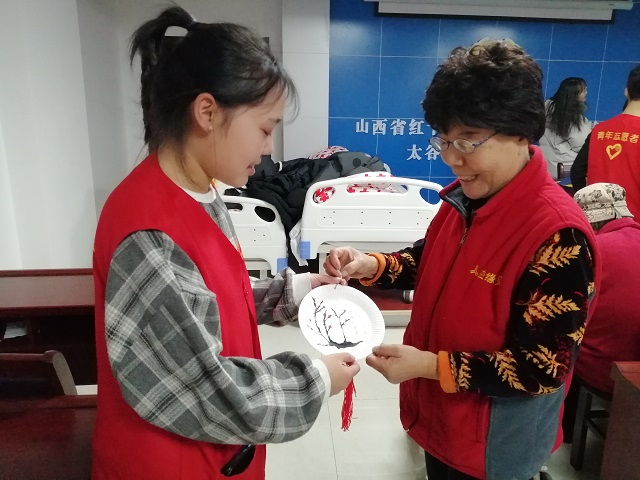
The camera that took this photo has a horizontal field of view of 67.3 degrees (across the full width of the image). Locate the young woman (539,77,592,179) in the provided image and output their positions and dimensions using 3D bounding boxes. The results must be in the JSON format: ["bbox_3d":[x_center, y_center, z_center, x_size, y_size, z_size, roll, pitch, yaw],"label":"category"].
[{"bbox_3d":[2.133,-0.577,4.217,0.420,1.640,0.480,-1,14,-8],"label":"young woman"}]

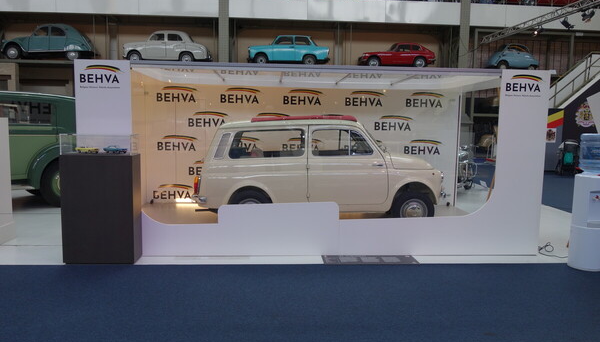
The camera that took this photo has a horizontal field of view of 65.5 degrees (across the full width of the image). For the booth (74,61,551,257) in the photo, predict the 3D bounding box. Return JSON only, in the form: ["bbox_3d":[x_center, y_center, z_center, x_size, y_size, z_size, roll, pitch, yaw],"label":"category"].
[{"bbox_3d":[0.123,-0.218,6.067,4.900,1.990,2.550,1,6,-4],"label":"booth"}]

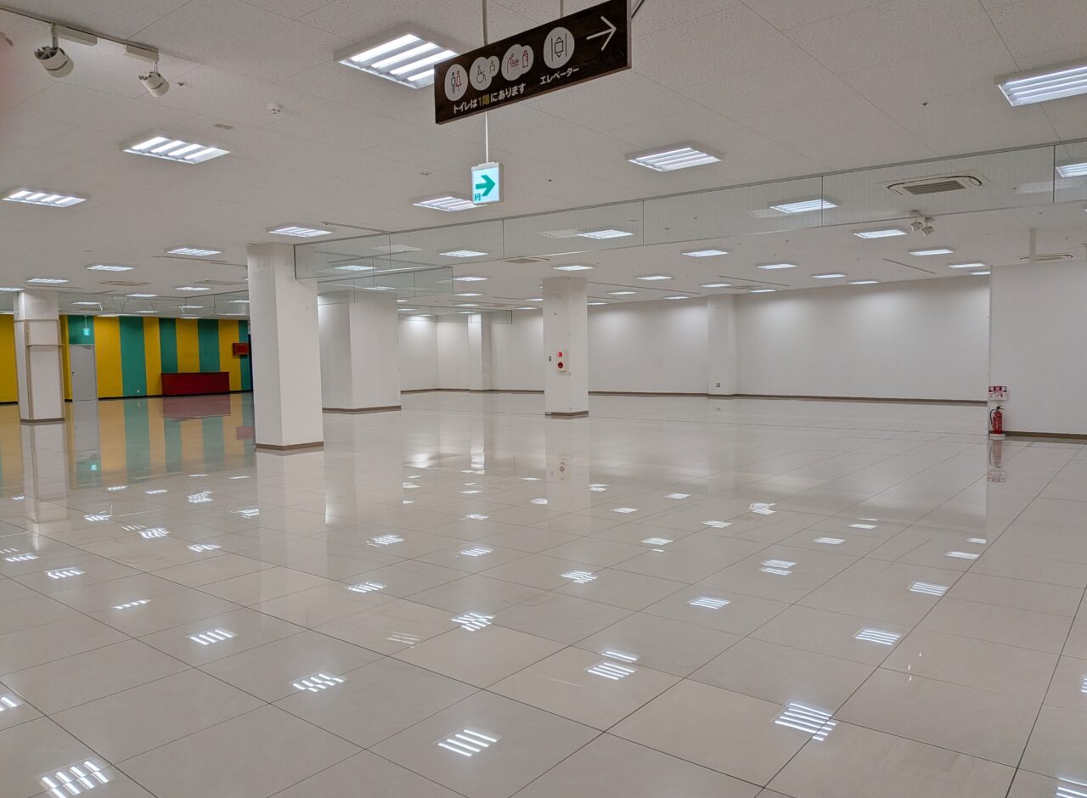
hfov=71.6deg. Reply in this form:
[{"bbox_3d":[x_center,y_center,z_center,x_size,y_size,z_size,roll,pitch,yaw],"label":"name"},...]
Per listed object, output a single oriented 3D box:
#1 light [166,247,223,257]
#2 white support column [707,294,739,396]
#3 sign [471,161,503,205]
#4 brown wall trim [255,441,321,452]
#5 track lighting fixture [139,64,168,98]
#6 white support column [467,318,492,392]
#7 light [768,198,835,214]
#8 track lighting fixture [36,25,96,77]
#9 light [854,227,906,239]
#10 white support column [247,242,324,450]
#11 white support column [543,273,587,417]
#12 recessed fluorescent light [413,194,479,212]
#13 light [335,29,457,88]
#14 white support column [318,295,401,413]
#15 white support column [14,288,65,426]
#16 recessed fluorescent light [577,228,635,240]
[{"bbox_3d":[-5.487,-2.321,11.837,0.620,0.060,0.590,2,4,40],"label":"light"},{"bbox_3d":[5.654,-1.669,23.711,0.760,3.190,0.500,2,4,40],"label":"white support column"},{"bbox_3d":[-0.351,-1.359,4.769,0.213,0.240,0.045,1,4,29],"label":"sign"},{"bbox_3d":[-4.031,0.726,11.963,0.780,0.075,0.720,2,4,40],"label":"brown wall trim"},{"bbox_3d":[-2.235,-1.827,4.330,0.105,0.180,0.135,0,3,14],"label":"track lighting fixture"},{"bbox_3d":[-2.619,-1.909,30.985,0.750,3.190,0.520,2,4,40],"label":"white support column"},{"bbox_3d":[3.135,-2.334,9.045,0.610,0.060,0.610,2,4,40],"label":"light"},{"bbox_3d":[-2.478,-1.806,3.937,0.135,0.265,0.280,2,4,40],"label":"track lighting fixture"},{"bbox_3d":[4.984,-2.461,11.137,0.620,0.060,0.590,2,4,40],"label":"light"},{"bbox_3d":[-4.145,-0.811,12.161,0.770,3.190,0.740,2,4,40],"label":"white support column"},{"bbox_3d":[0.521,-1.200,17.505,0.730,3.142,0.710,2,4,40],"label":"white support column"},{"bbox_3d":[-1.042,-2.215,8.479,0.610,0.060,0.610,1,4,38],"label":"recessed fluorescent light"},{"bbox_3d":[-0.762,-1.982,4.377,0.620,0.060,0.590,2,4,40],"label":"light"},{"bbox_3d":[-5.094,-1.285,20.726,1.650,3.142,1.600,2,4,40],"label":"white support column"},{"bbox_3d":[-12.596,-1.014,18.844,0.780,3.190,0.740,2,4,40],"label":"white support column"},{"bbox_3d":[0.900,-2.388,10.818,0.610,0.060,0.610,2,4,40],"label":"recessed fluorescent light"}]

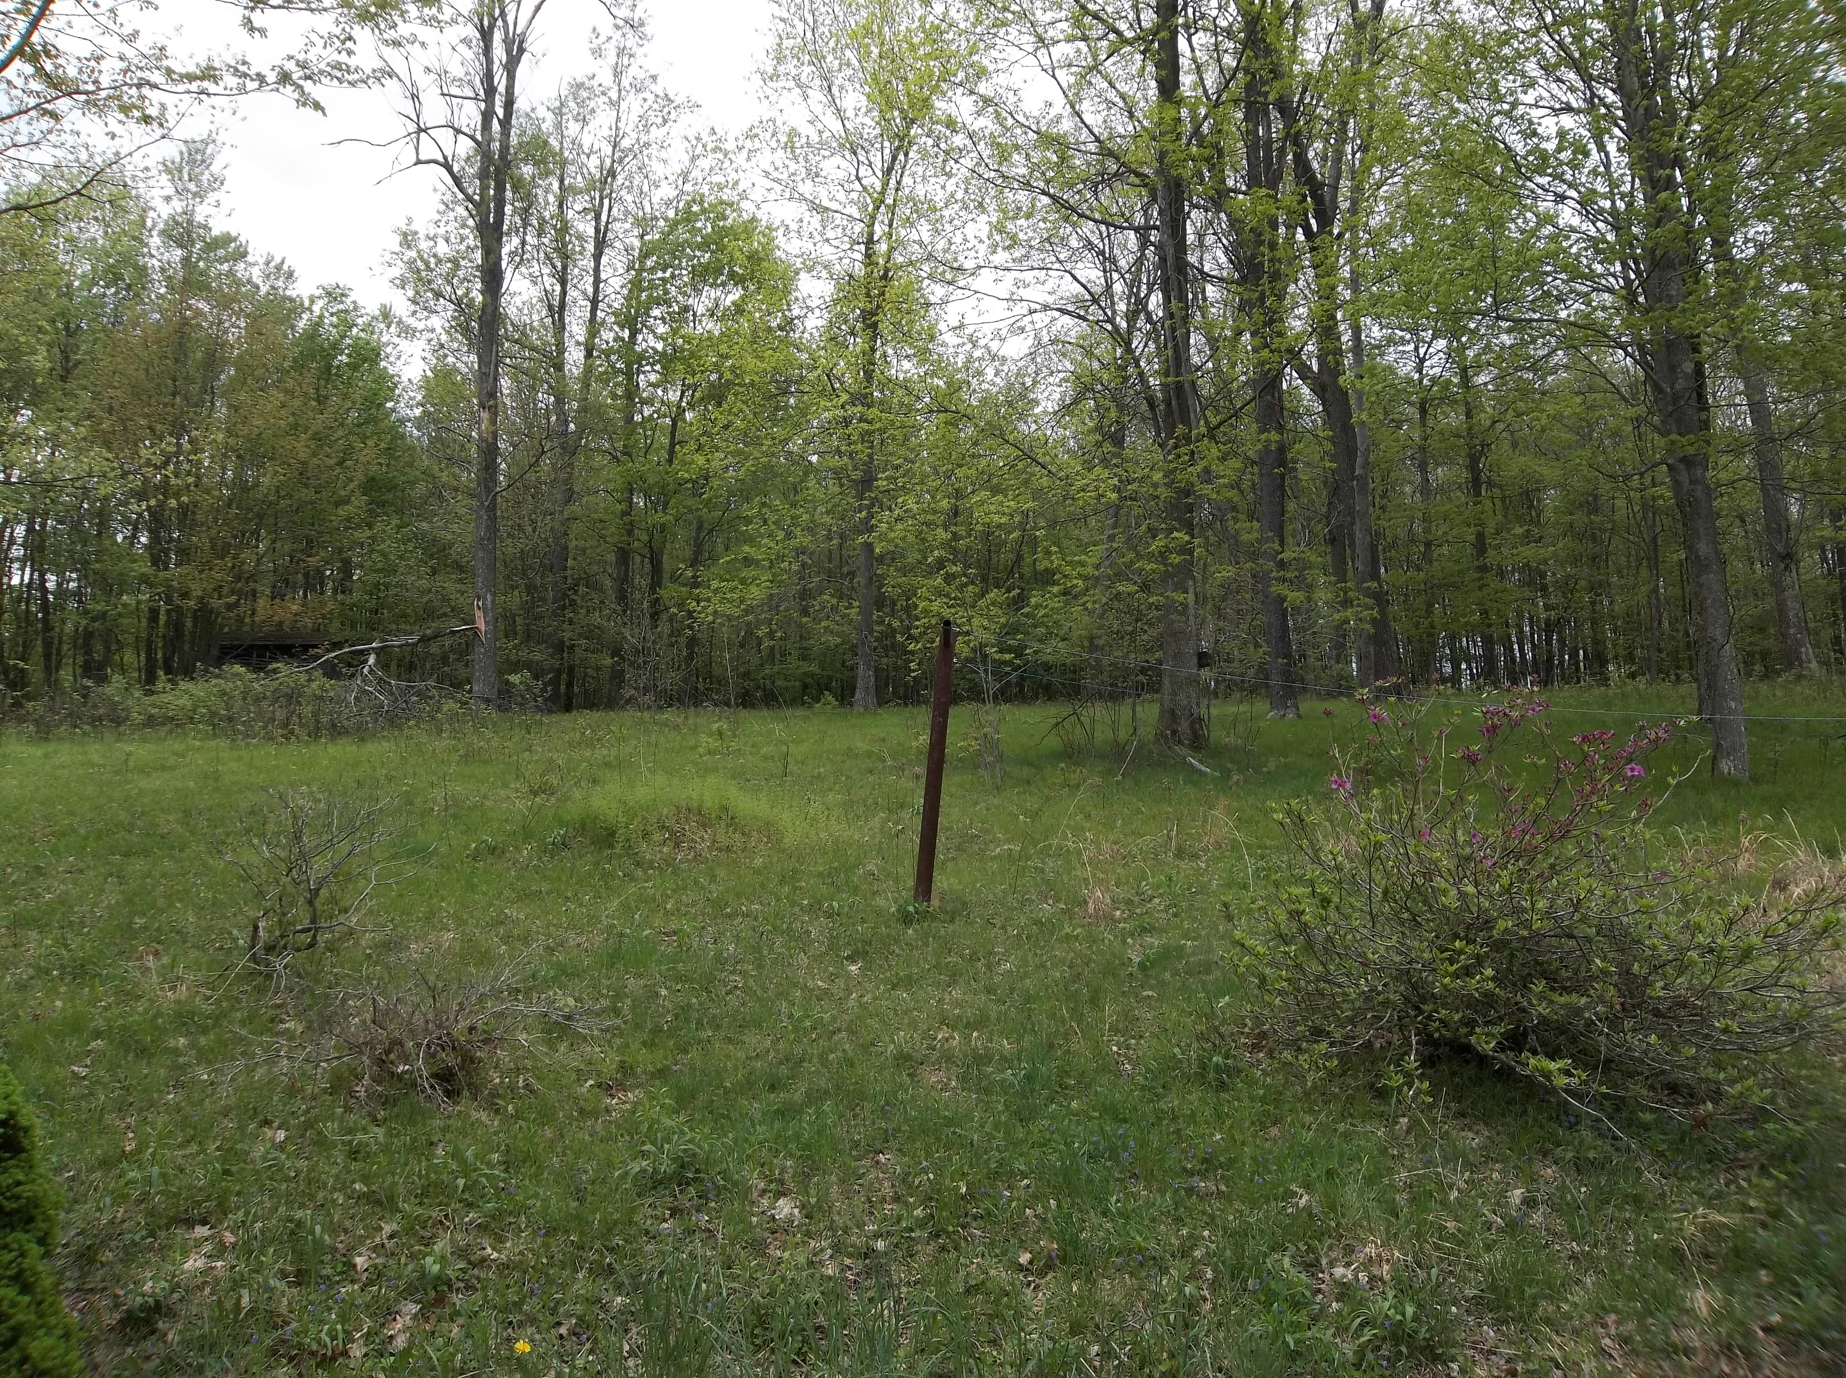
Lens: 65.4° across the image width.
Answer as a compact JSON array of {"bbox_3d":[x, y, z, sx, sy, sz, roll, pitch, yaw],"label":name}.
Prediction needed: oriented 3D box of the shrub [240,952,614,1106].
[{"bbox_3d":[-1.789,1.212,5.200,1.250,0.400,0.850,1,-3,-19],"label":"shrub"}]

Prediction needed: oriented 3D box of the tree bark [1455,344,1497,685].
[{"bbox_3d":[14.615,-4.585,38.000,0.816,8.935,0.700,-2,-3,21],"label":"tree bark"}]

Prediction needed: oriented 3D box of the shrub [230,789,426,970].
[{"bbox_3d":[-3.048,0.945,7.400,0.930,0.840,0.800,1,-3,-22],"label":"shrub"}]

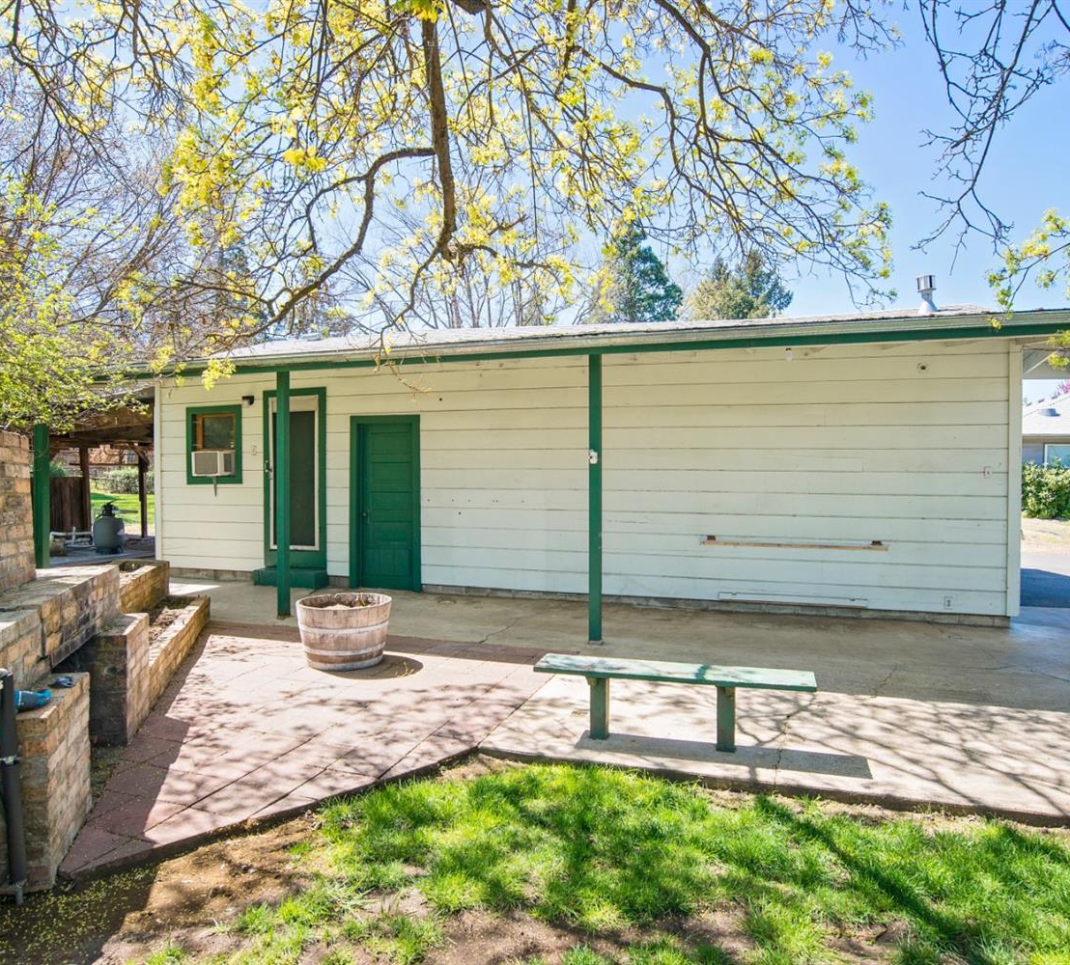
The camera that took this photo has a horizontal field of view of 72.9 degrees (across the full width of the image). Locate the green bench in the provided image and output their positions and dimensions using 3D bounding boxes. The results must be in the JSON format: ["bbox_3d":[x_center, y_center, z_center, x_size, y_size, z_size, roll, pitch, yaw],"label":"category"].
[{"bbox_3d":[0.762,1.250,4.035,1.495,0.420,0.303,0,1,16],"label":"green bench"}]

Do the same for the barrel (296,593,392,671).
[{"bbox_3d":[-1.461,1.148,5.560,0.705,0.470,0.705,0,1,0],"label":"barrel"}]

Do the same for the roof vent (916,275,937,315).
[{"bbox_3d":[4.175,-1.990,7.700,0.200,0.410,0.200,0,1,16],"label":"roof vent"}]

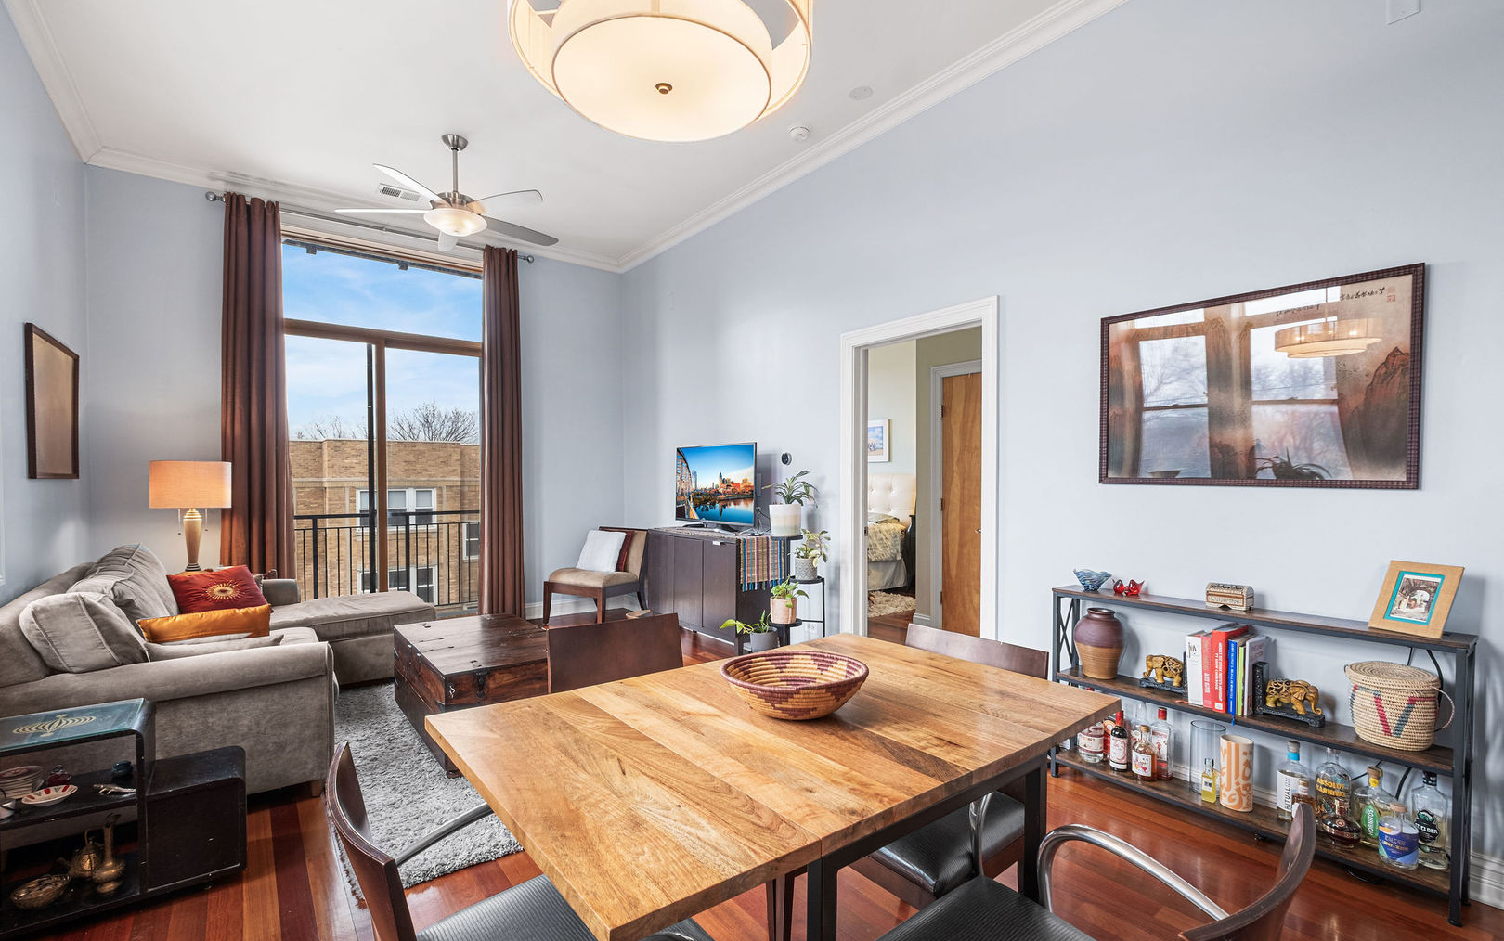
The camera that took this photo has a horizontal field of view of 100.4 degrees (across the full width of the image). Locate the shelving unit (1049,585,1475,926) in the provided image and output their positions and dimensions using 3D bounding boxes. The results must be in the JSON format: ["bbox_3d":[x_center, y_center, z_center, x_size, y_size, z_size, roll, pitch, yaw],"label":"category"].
[{"bbox_3d":[1.696,0.878,2.237,0.205,0.786,1.145,0,0,-39],"label":"shelving unit"}]

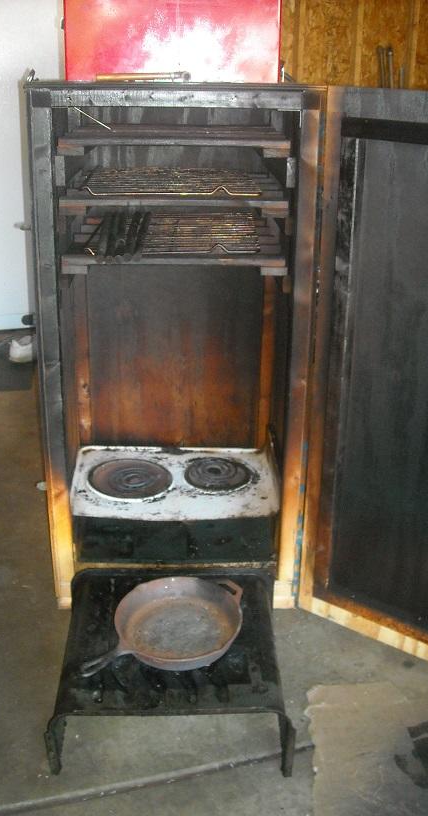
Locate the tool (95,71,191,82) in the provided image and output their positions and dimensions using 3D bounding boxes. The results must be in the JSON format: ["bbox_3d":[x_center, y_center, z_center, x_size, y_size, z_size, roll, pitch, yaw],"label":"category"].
[{"bbox_3d":[-0.165,-0.764,1.904,0.222,0.027,0.035,0,21,-3],"label":"tool"}]

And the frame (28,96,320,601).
[{"bbox_3d":[-0.097,-0.178,2.169,0.607,1.240,0.610,0,21,-3],"label":"frame"}]

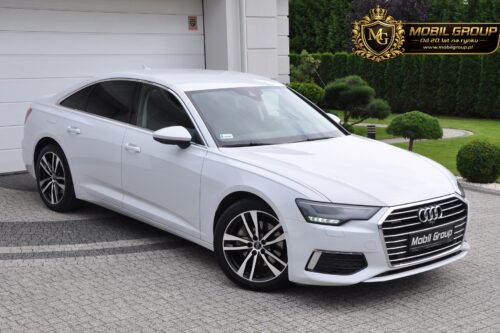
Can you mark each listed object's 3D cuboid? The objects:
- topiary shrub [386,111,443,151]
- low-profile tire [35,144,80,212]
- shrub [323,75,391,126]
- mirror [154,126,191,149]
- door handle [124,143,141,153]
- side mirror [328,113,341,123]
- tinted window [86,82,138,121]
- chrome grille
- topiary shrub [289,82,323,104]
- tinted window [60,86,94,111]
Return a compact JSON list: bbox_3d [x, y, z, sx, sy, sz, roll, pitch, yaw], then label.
[{"bbox_3d":[2.737,-0.554,11.800,0.940,0.780,0.920,2,10,14],"label":"topiary shrub"},{"bbox_3d":[-1.926,0.101,7.284,0.240,0.700,0.700,-7,14,-43],"label":"low-profile tire"},{"bbox_3d":[2.281,-1.406,15.200,1.460,1.160,1.250,1,10,9],"label":"shrub"},{"bbox_3d":[-0.621,-0.231,5.625,0.230,0.170,0.190,-7,14,-43],"label":"mirror"},{"bbox_3d":[-0.987,-0.154,5.930,0.050,0.055,0.205,-7,13,-42],"label":"door handle"},{"bbox_3d":[0.801,-0.405,6.735,0.240,0.170,0.160,-7,13,-42],"label":"side mirror"},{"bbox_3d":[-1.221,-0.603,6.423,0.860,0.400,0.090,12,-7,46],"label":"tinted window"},{"bbox_3d":[1.255,0.438,4.945,1.100,0.420,0.180,-7,7,-42],"label":"chrome grille"},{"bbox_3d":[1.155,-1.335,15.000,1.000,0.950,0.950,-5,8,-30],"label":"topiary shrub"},{"bbox_3d":[-1.747,-0.713,7.177,0.050,0.270,0.540,26,-9,-41],"label":"tinted window"}]

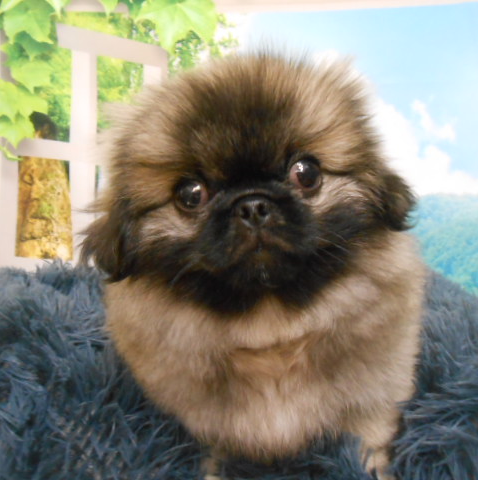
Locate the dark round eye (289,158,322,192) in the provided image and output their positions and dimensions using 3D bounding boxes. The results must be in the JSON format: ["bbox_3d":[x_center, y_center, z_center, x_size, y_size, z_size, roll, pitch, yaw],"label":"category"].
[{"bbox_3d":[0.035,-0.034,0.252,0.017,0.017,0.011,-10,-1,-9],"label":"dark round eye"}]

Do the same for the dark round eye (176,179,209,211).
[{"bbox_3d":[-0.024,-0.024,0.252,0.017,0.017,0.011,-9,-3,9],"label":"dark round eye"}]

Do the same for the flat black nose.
[{"bbox_3d":[0.007,-0.014,0.240,0.018,0.016,0.011,-9,-3,-1],"label":"flat black nose"}]

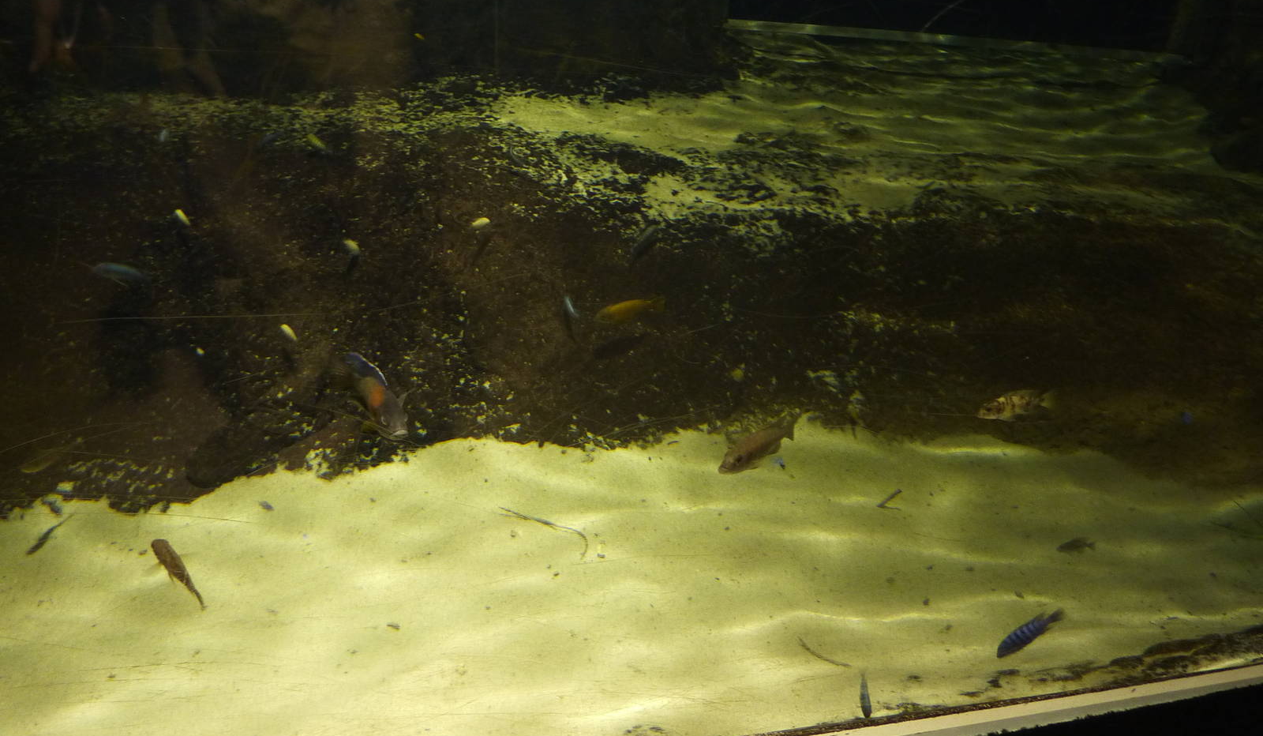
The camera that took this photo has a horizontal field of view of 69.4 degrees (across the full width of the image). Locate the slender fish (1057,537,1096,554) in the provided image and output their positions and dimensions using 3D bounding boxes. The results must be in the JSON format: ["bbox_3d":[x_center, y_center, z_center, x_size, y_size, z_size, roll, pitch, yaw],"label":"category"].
[{"bbox_3d":[0.656,0.262,1.344,0.061,0.020,0.010,-2,34,-7],"label":"slender fish"}]

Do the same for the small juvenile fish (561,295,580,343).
[{"bbox_3d":[-0.122,-0.100,1.819,0.024,0.040,0.141,-4,35,-10],"label":"small juvenile fish"}]

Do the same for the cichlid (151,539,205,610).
[{"bbox_3d":[-0.617,0.278,1.239,0.027,0.037,0.122,-25,43,-35],"label":"cichlid"}]

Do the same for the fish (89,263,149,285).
[{"bbox_3d":[-1.023,-0.189,1.828,0.130,0.039,0.024,13,35,15],"label":"fish"}]

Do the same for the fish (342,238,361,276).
[{"bbox_3d":[-0.613,-0.242,1.992,0.026,0.039,0.130,-8,36,-16],"label":"fish"}]

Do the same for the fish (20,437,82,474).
[{"bbox_3d":[-0.896,0.135,1.411,0.089,0.030,0.016,-27,44,-36],"label":"fish"}]

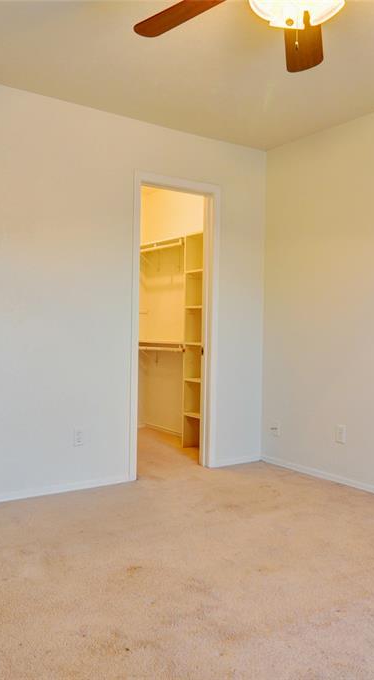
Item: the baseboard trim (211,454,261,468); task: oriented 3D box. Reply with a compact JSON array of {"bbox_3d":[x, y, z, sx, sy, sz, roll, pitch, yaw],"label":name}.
[{"bbox_3d":[0.404,0.932,4.149,0.460,0.052,0.016,0,1,-33],"label":"baseboard trim"}]

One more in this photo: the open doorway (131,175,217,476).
[{"bbox_3d":[-0.095,-0.079,3.865,0.710,2.070,0.140,0,1,-33],"label":"open doorway"}]

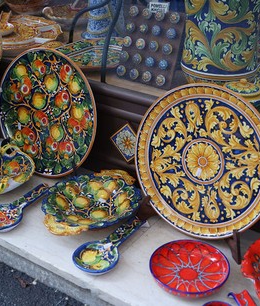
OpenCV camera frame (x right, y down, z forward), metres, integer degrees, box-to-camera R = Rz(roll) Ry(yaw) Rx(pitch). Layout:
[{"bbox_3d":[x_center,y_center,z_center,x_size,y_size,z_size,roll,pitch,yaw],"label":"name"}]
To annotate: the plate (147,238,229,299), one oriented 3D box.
[{"bbox_3d":[0.151,0.302,1.306,0.203,0.044,0.203,-1,29,1],"label":"plate"}]

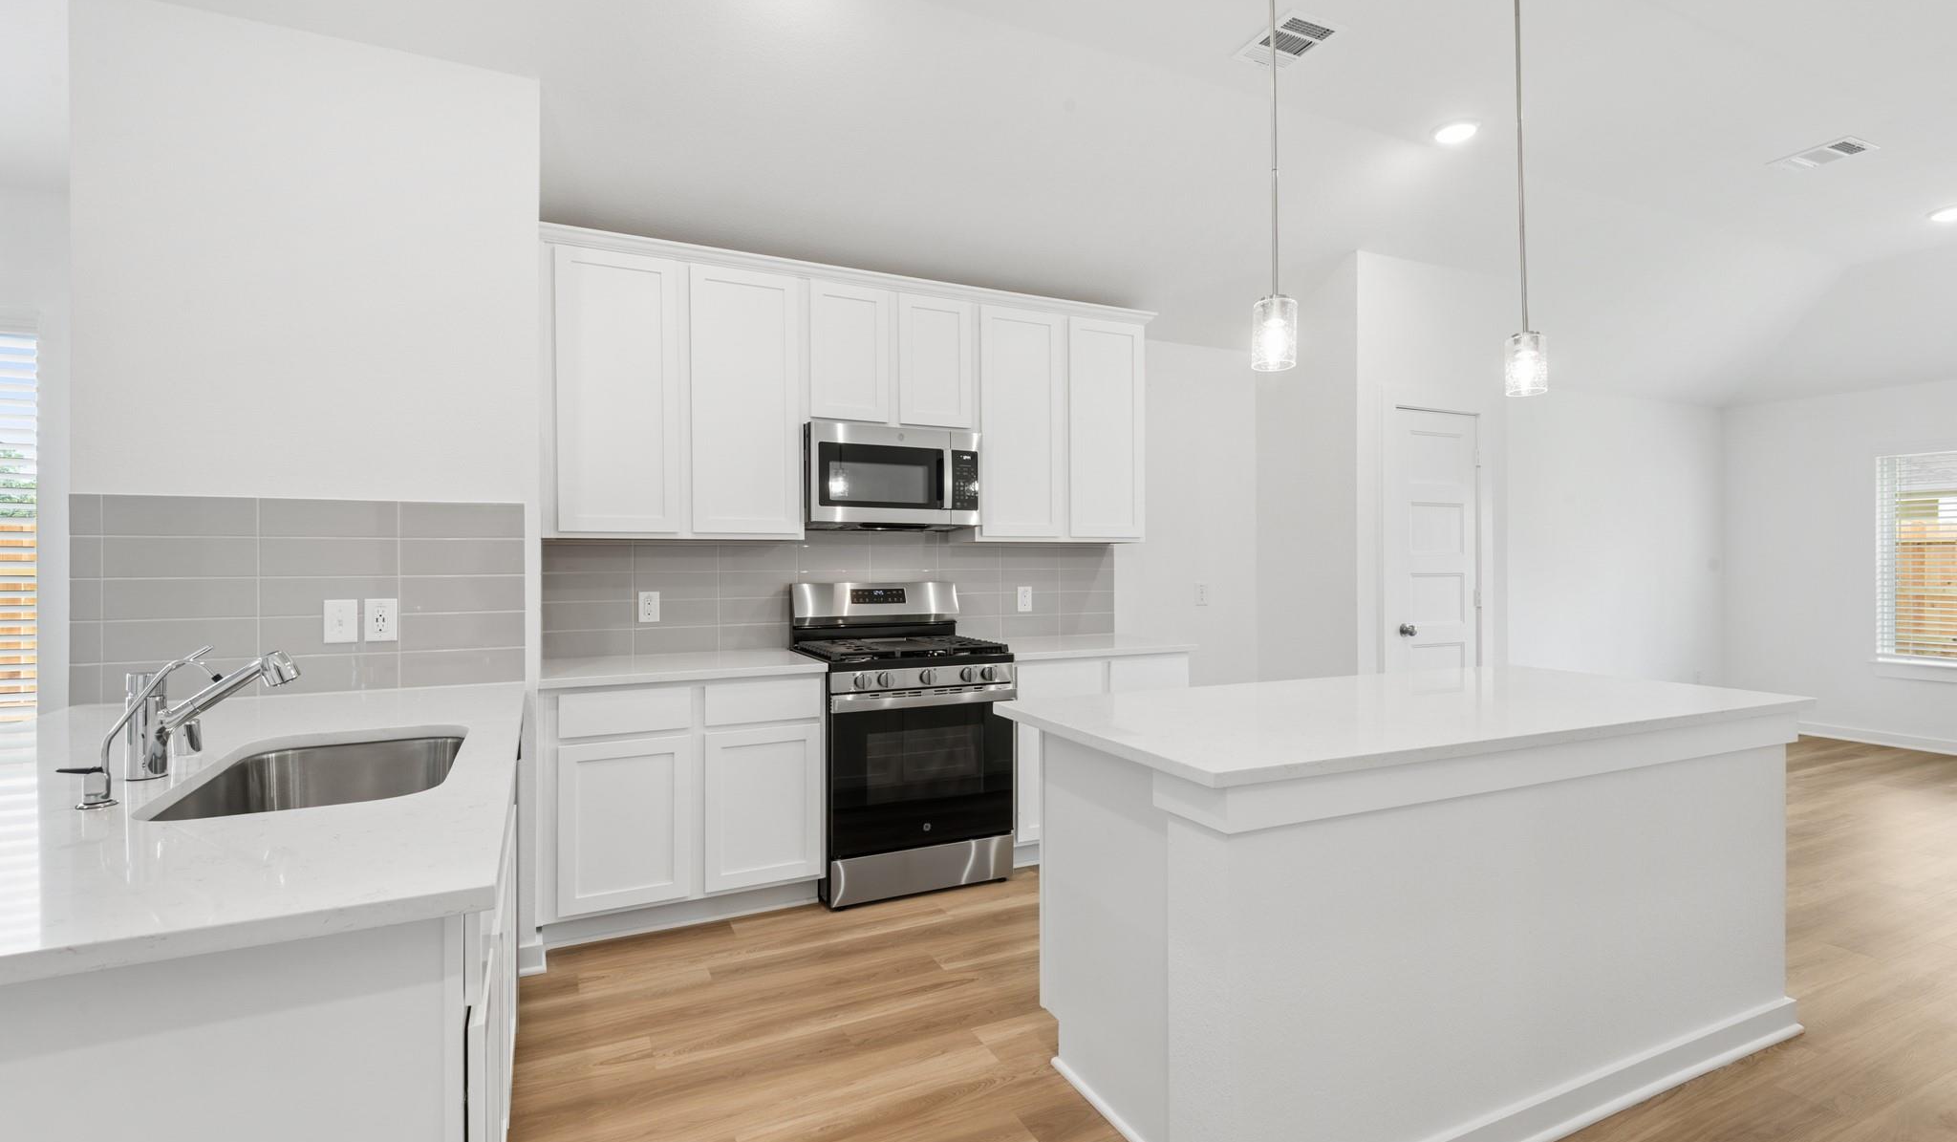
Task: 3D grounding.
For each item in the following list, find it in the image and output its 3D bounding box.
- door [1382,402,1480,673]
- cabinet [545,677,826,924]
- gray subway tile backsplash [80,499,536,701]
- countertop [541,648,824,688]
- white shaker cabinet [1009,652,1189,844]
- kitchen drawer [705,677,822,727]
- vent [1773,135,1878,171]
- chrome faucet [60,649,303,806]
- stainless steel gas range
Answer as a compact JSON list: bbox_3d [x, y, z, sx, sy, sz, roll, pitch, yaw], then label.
[{"bbox_3d":[2.334,0.220,4.422,0.629,2.035,0.045,0,0,-26],"label":"door"},{"bbox_3d":[-1.120,0.788,3.298,0.948,0.813,0.625,0,0,-26],"label":"cabinet"},{"bbox_3d":[-1.870,0.078,2.465,1.041,0.545,0.015,0,0,-26],"label":"gray subway tile backsplash"},{"bbox_3d":[-1.115,0.364,3.290,0.953,0.033,0.655,0,0,-26],"label":"countertop"},{"bbox_3d":[0.422,0.785,4.040,0.918,0.813,0.625,0,0,-26],"label":"white shaker cabinet"},{"bbox_3d":[-0.874,0.473,3.348,0.408,0.145,0.500,0,0,-26],"label":"kitchen drawer"},{"bbox_3d":[3.702,-1.809,3.829,0.260,0.020,0.290,0,0,-26],"label":"vent"},{"bbox_3d":[-1.292,0.237,1.429,0.250,0.230,0.255,0,0,-26],"label":"chrome faucet"},{"bbox_3d":[-0.323,0.653,3.640,0.763,1.200,0.690,0,0,-26],"label":"stainless steel gas range"}]

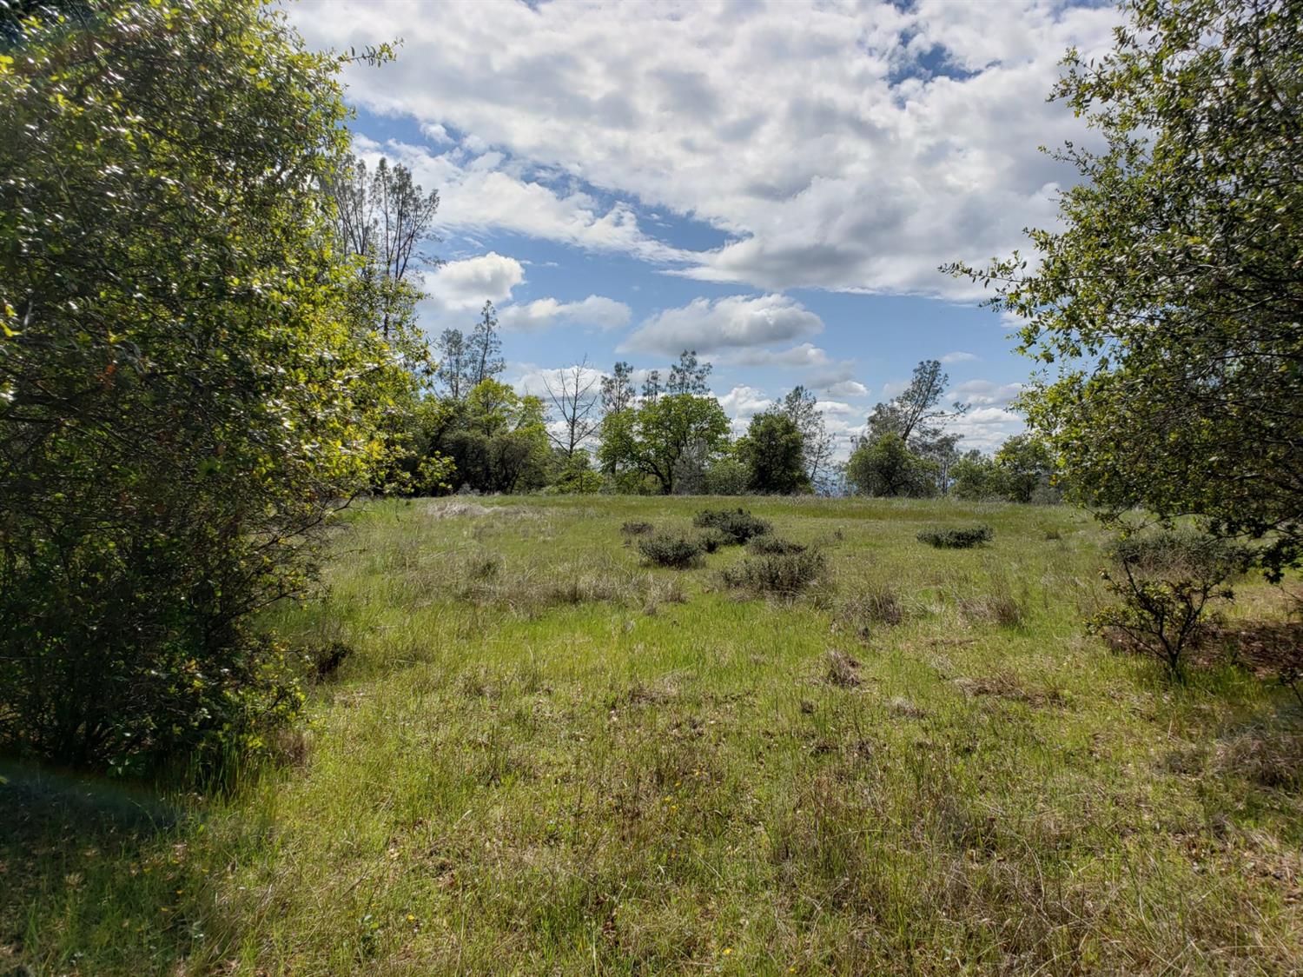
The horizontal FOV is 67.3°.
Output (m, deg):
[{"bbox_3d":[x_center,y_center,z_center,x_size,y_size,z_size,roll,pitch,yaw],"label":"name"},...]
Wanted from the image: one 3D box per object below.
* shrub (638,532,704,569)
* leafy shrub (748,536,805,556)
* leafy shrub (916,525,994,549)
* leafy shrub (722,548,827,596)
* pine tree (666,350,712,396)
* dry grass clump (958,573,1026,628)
[{"bbox_3d":[0.345,1.070,17.000,1.170,0.640,1.000,0,1,0],"label":"shrub"},{"bbox_3d":[2.467,1.159,19.200,1.150,0.460,0.900,0,1,0],"label":"leafy shrub"},{"bbox_3d":[6.678,1.063,21.500,1.680,0.520,1.200,0,1,0],"label":"leafy shrub"},{"bbox_3d":[1.693,1.152,13.500,1.450,0.660,1.100,0,1,0],"label":"leafy shrub"},{"bbox_3d":[2.658,-4.443,70.000,3.600,11.000,3.600,0,1,0],"label":"pine tree"},{"bbox_3d":[3.585,1.179,10.300,0.680,0.540,0.550,0,1,0],"label":"dry grass clump"}]

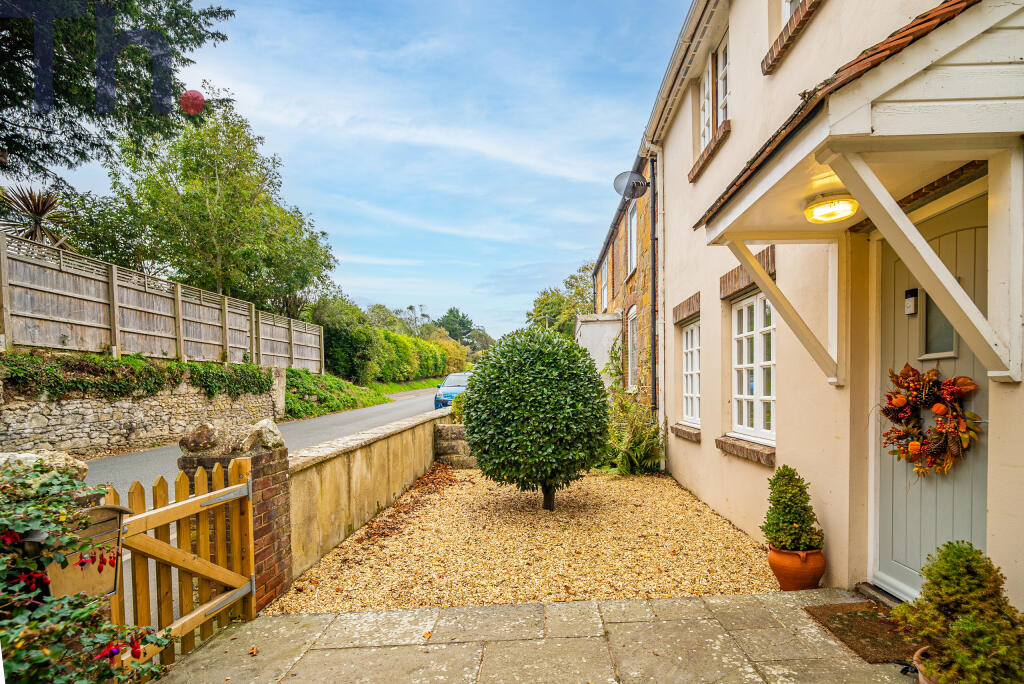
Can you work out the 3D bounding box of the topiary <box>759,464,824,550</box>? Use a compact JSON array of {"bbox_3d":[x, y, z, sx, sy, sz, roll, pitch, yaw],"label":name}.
[{"bbox_3d":[1.854,1.087,3.009,0.370,0.550,0.370,0,-3,5],"label":"topiary"}]

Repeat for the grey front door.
[{"bbox_3d":[2.238,0.359,2.420,0.070,2.060,0.800,0,-3,5],"label":"grey front door"}]

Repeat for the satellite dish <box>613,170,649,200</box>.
[{"bbox_3d":[1.929,-2.534,7.350,0.520,0.470,0.280,1,-3,-12],"label":"satellite dish"}]

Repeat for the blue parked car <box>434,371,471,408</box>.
[{"bbox_3d":[-1.662,1.923,17.000,1.720,1.500,3.900,0,-3,6],"label":"blue parked car"}]

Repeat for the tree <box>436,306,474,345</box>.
[{"bbox_3d":[-7.199,1.064,57.000,5.200,12.000,5.200,0,-3,-5],"label":"tree"}]

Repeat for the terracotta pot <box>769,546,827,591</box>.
[{"bbox_3d":[1.880,1.490,3.009,0.340,0.260,0.340,0,-3,0],"label":"terracotta pot"}]

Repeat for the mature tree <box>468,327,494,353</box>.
[{"bbox_3d":[-4.017,2.519,62.000,5.000,9.500,5.000,0,-3,-5],"label":"mature tree"}]

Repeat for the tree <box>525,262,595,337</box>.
[{"bbox_3d":[4.348,-0.853,37.000,7.200,11.500,7.000,0,-3,-5],"label":"tree"}]

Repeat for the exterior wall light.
[{"bbox_3d":[1.686,-0.701,2.410,0.255,0.100,0.255,0,-3,5],"label":"exterior wall light"}]

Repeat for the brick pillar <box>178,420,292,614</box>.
[{"bbox_3d":[-1.850,1.151,3.091,0.460,1.180,0.440,0,-3,-5],"label":"brick pillar"}]

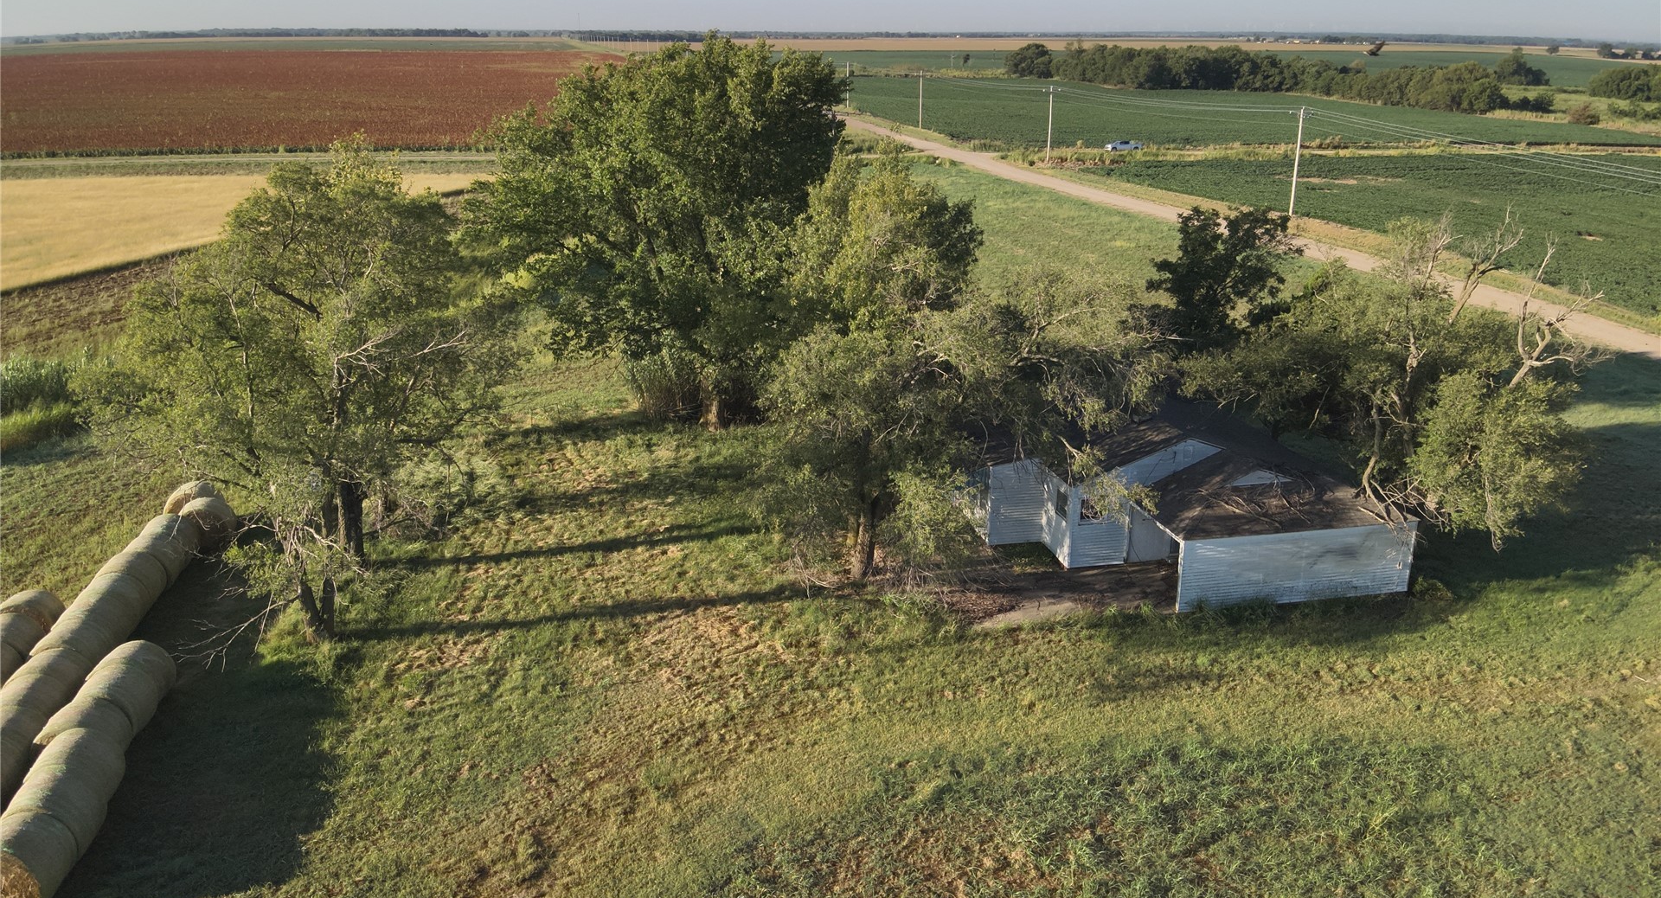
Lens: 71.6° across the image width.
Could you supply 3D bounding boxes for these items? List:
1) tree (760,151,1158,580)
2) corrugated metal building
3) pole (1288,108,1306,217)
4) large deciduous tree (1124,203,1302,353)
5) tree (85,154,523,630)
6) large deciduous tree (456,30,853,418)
[{"bbox_3d":[3.962,-2.676,38.345,13.200,13.400,11.800,0,20,0],"label":"tree"},{"bbox_3d":[11.716,0.893,41.659,12.500,4.500,12.400,-4,20,-10],"label":"corrugated metal building"},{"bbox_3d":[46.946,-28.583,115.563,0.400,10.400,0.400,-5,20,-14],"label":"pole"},{"bbox_3d":[16.356,-5.681,51.608,7.600,10.200,7.200,0,20,0],"label":"large deciduous tree"},{"bbox_3d":[-16.537,-2.261,36.369,13.200,13.800,12.000,-9,22,-24],"label":"tree"},{"bbox_3d":[-7.331,-9.395,51.340,17.000,17.200,15.500,0,20,0],"label":"large deciduous tree"}]

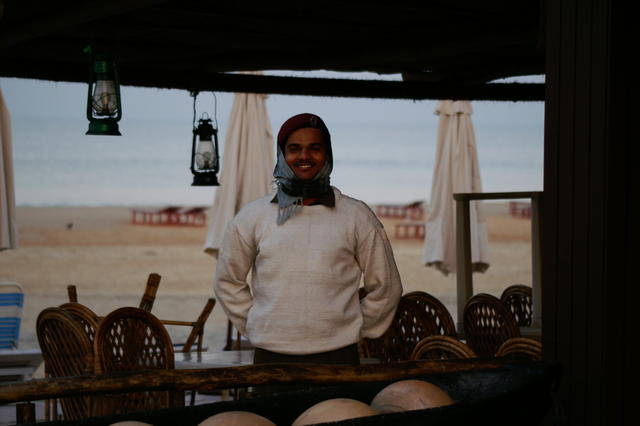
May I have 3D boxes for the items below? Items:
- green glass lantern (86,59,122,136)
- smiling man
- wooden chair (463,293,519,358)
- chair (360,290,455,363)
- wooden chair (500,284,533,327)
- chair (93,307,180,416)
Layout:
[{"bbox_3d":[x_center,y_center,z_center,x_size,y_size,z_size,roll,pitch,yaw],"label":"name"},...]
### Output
[{"bbox_3d":[-0.738,-0.396,9.105,0.125,0.270,0.125,0,2,0],"label":"green glass lantern"},{"bbox_3d":[-0.046,0.533,9.181,0.650,1.750,0.360,0,2,2],"label":"smiling man"},{"bbox_3d":[0.896,0.851,12.750,0.450,0.940,0.520,2,3,38],"label":"wooden chair"},{"bbox_3d":[0.468,0.849,13.086,0.500,0.950,0.540,0,2,6],"label":"chair"},{"bbox_3d":[0.987,0.848,13.521,0.450,0.940,0.520,1,2,17],"label":"wooden chair"},{"bbox_3d":[-0.794,0.887,11.984,0.450,0.940,0.520,1,2,11],"label":"chair"}]

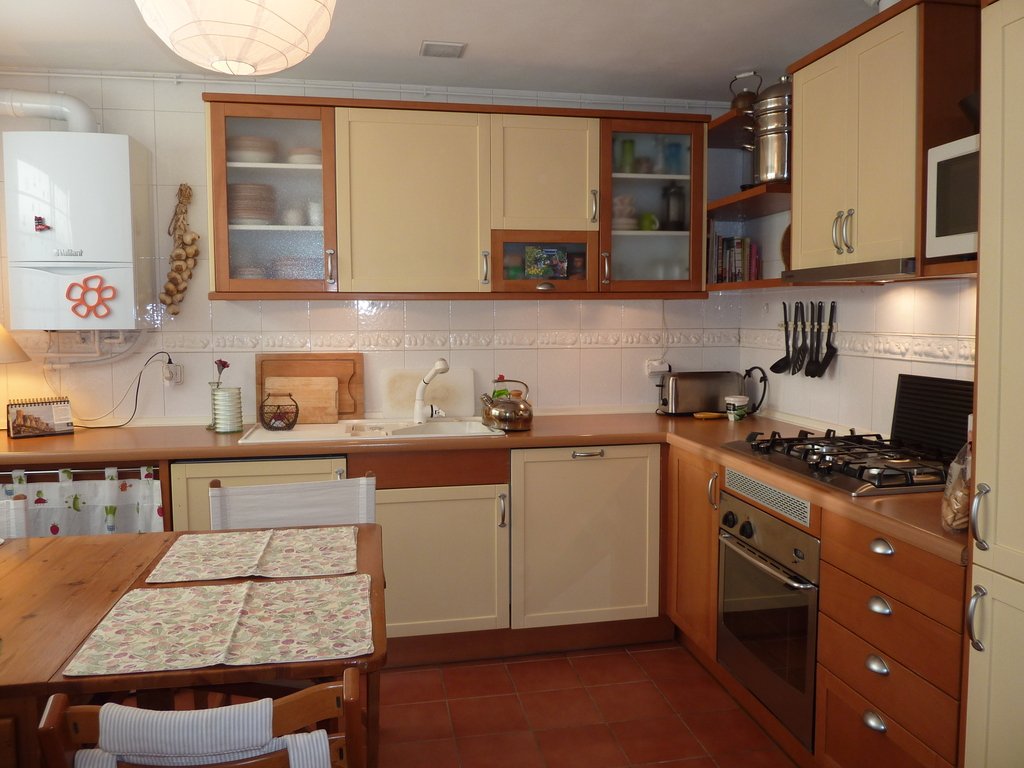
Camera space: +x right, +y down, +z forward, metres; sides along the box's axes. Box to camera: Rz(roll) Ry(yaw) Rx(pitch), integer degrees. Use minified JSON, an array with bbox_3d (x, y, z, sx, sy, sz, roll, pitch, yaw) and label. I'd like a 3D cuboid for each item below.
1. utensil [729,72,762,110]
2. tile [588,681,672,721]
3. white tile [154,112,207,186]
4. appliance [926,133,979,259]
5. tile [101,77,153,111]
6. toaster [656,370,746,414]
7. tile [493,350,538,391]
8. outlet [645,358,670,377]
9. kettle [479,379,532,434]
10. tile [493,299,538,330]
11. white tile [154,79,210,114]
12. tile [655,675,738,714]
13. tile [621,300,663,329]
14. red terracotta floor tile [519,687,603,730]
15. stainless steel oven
[{"bbox_3d":[0.984,-1.206,3.099,0.155,0.195,0.130,2,5,37],"label":"utensil"},{"bbox_3d":[0.408,1.099,2.555,0.245,0.010,0.245,-1,4,-10],"label":"tile"},{"bbox_3d":[-1.375,-0.974,3.079,0.200,0.300,0.010,-1,4,-10],"label":"white tile"},{"bbox_3d":[1.265,-0.445,1.696,0.330,0.273,0.450,-1,5,-10],"label":"appliance"},{"bbox_3d":[-1.575,-1.196,3.030,0.200,0.150,0.010,-1,4,-10],"label":"tile"},{"bbox_3d":[0.879,0.042,3.448,0.380,0.200,0.160,-1,4,-10],"label":"toaster"},{"bbox_3d":[0.022,-0.018,3.404,0.200,0.284,0.012,-1,4,-10],"label":"tile"},{"bbox_3d":[0.687,-0.071,3.473,0.085,0.080,0.060,-1,4,-10],"label":"outlet"},{"bbox_3d":[-0.029,0.078,3.049,0.215,0.214,0.200,-1,4,0],"label":"kettle"},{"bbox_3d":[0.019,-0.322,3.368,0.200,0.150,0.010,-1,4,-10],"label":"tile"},{"bbox_3d":[-1.383,-1.207,3.079,0.200,0.152,0.012,-1,4,-10],"label":"white tile"},{"bbox_3d":[0.650,1.097,2.600,0.245,0.012,0.245,-1,4,-10],"label":"tile"},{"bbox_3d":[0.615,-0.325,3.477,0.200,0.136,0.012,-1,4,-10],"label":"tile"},{"bbox_3d":[0.162,1.106,2.513,0.245,0.012,0.245,-1,4,-10],"label":"red terracotta floor tile"},{"bbox_3d":[1.009,0.674,2.292,0.555,0.592,0.590,-1,5,-10],"label":"stainless steel oven"}]

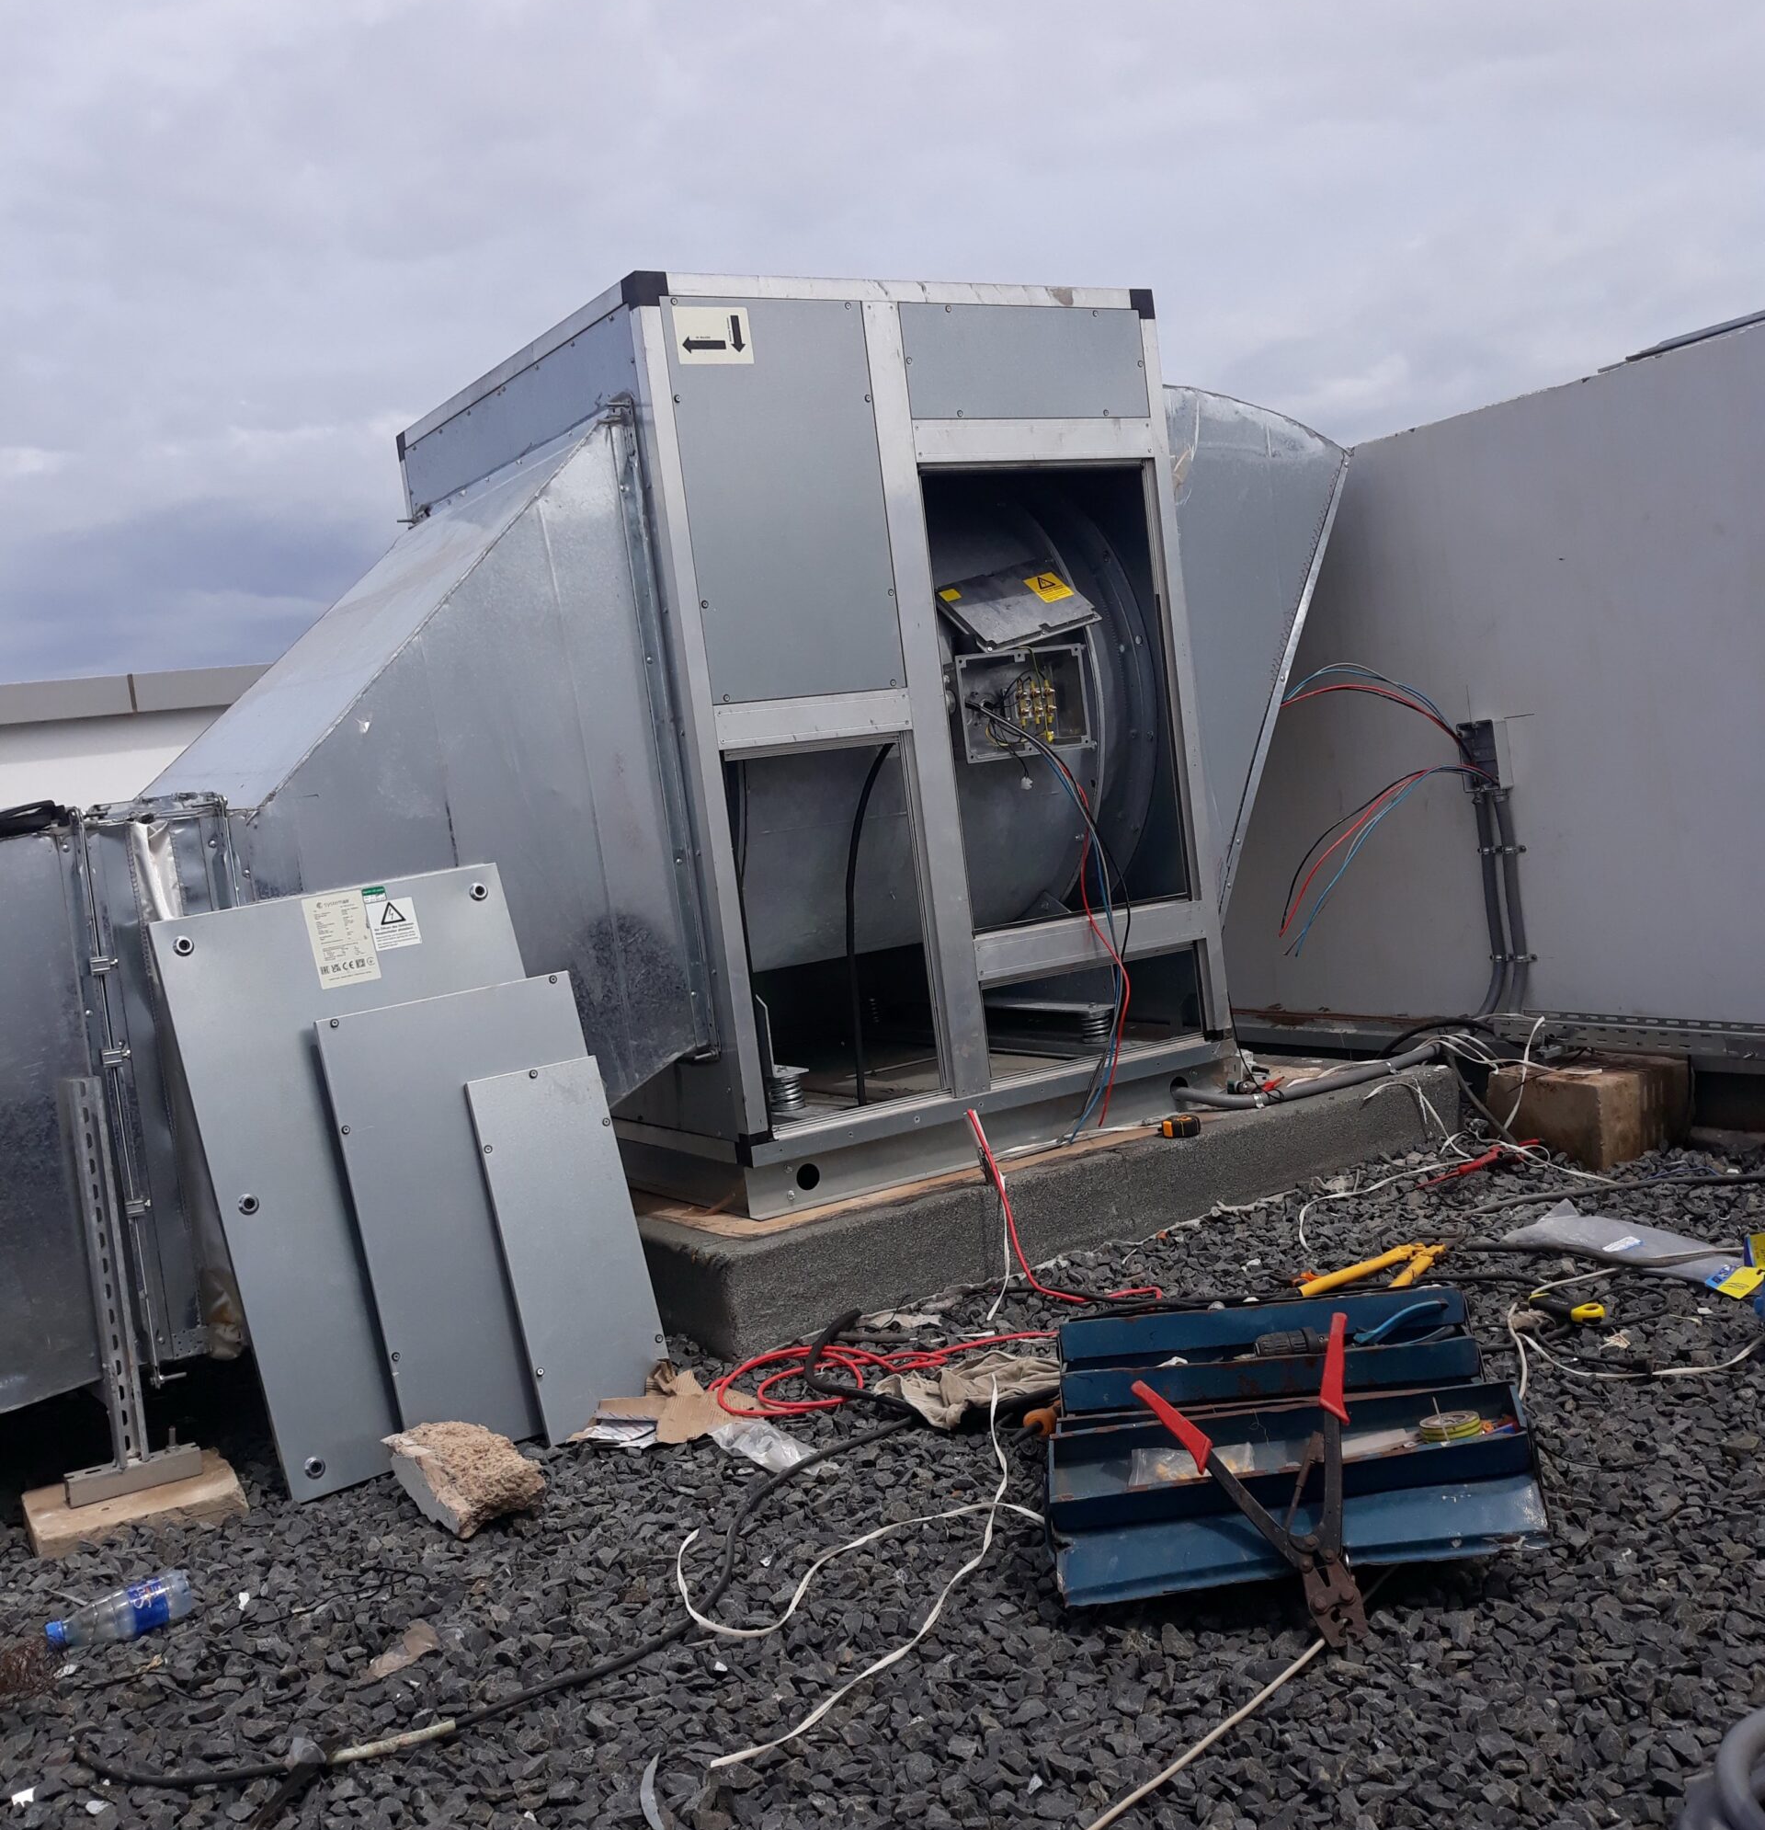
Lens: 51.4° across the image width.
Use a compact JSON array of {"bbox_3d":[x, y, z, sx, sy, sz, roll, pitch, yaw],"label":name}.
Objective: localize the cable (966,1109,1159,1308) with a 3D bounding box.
[{"bbox_3d":[0.337,0.574,3.676,0.480,0.348,0.150,-3,6,45],"label":"cable"}]

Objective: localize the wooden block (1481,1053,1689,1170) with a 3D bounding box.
[{"bbox_3d":[1.625,0.453,4.242,0.283,0.197,0.333,-10,5,-29],"label":"wooden block"}]

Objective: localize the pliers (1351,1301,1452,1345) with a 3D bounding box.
[{"bbox_3d":[0.652,0.539,2.380,0.180,0.024,0.055,-19,29,1],"label":"pliers"}]

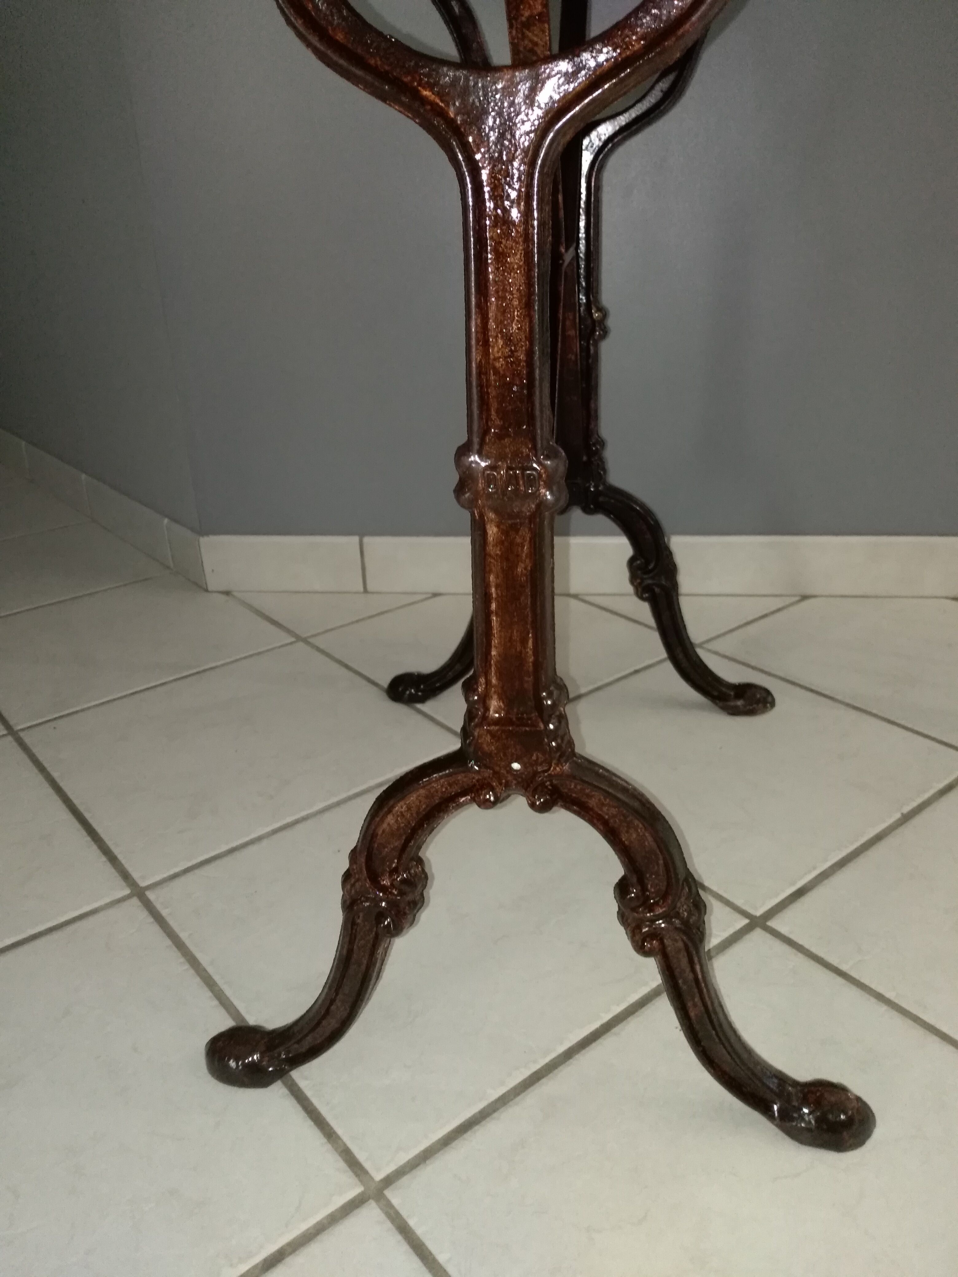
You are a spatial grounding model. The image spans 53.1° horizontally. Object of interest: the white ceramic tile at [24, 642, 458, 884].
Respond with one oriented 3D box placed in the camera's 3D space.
[{"bbox_3d":[-0.243,0.104,0.974,0.333,0.010,0.333,-20,30,-34],"label":"white ceramic tile"}]

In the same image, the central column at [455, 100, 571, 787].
[{"bbox_3d":[0.015,-0.068,0.409,0.051,0.293,0.036,2,25,8],"label":"central column"}]

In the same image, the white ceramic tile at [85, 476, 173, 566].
[{"bbox_3d":[-0.567,-0.189,1.529,0.010,0.081,0.336,-20,30,-34],"label":"white ceramic tile"}]

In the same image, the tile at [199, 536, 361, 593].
[{"bbox_3d":[-0.267,-0.103,1.320,0.221,0.081,0.010,1,25,6],"label":"tile"}]

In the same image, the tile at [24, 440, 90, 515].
[{"bbox_3d":[-0.785,-0.292,1.771,0.010,0.081,0.338,-20,30,-34],"label":"tile"}]

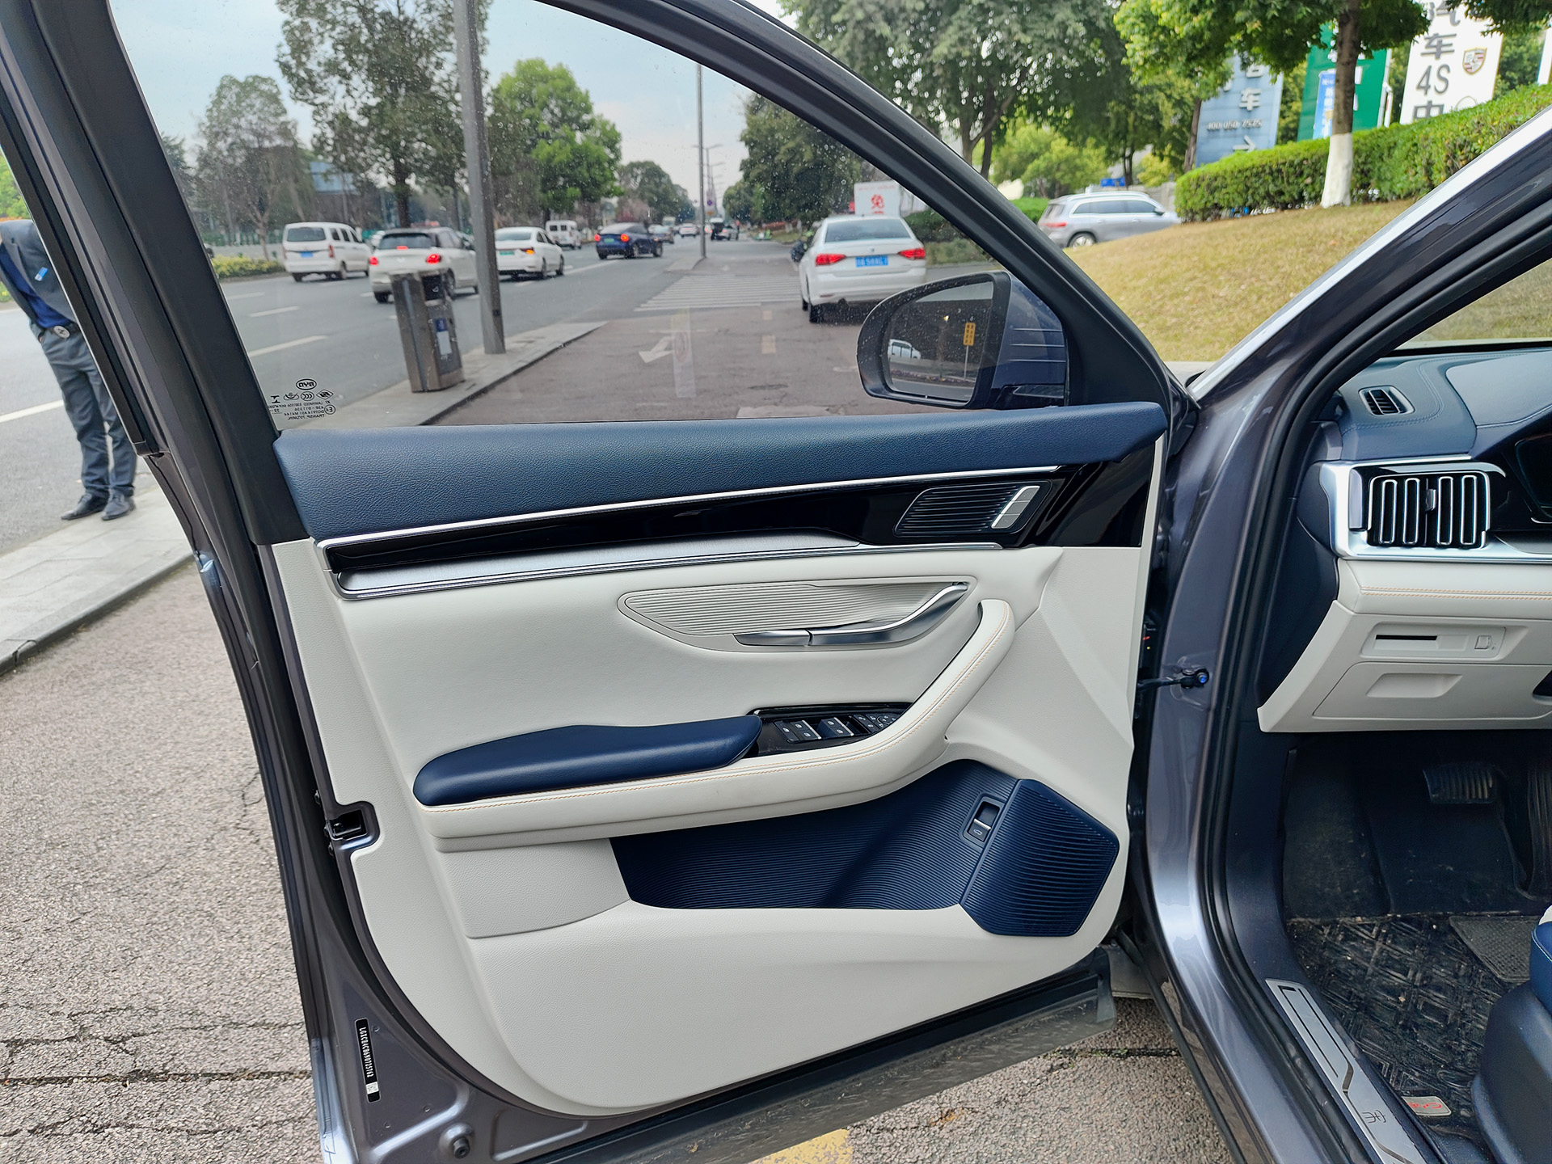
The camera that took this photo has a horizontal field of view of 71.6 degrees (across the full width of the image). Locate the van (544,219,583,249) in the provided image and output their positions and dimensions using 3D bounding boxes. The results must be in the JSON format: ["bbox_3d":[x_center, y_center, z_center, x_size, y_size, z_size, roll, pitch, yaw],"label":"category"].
[{"bbox_3d":[-14.674,-24.144,74.817,1.720,1.950,4.400,-1,19,0],"label":"van"}]

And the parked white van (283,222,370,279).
[{"bbox_3d":[-15.562,-11.571,37.582,1.680,1.930,4.350,-2,19,-3],"label":"parked white van"}]

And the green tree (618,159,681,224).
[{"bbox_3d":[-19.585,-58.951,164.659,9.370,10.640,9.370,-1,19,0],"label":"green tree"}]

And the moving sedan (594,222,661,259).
[{"bbox_3d":[-6.971,-16.260,51.287,1.860,1.570,4.500,4,19,15],"label":"moving sedan"}]

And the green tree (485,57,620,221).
[{"bbox_3d":[-17.505,-33.922,85.522,9.360,13.550,9.360,-1,19,0],"label":"green tree"}]

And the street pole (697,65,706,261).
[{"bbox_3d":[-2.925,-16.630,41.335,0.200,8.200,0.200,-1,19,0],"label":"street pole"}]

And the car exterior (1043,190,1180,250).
[{"bbox_3d":[9.225,-9.284,28.034,4.630,1.670,1.840,-1,19,1],"label":"car exterior"}]

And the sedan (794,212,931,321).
[{"bbox_3d":[1.327,-5.151,17.497,1.780,1.480,4.580,-2,19,-1],"label":"sedan"}]

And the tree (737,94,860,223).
[{"bbox_3d":[1.853,-31.391,80.194,8.840,10.900,8.470,-1,19,0],"label":"tree"}]

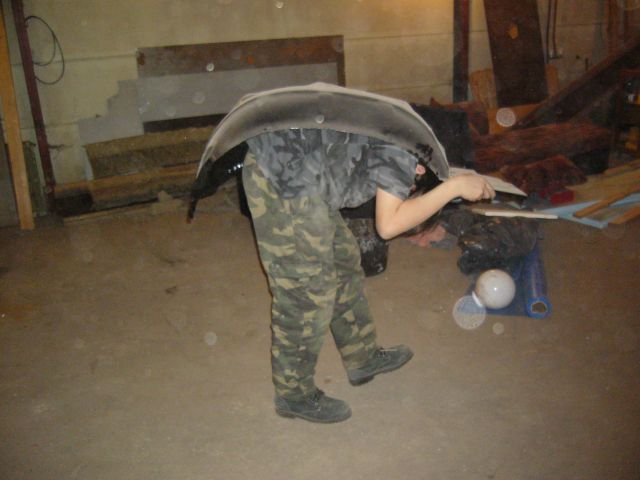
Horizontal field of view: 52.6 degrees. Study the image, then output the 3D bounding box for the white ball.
[{"bbox_3d":[0.875,0.248,3.243,0.202,0.202,0.202,-3,17,1],"label":"white ball"}]

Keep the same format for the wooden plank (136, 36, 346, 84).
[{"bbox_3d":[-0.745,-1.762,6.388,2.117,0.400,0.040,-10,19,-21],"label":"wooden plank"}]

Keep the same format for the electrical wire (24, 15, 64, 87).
[{"bbox_3d":[-2.398,-1.653,5.643,0.320,0.620,0.080,-10,19,-21],"label":"electrical wire"}]

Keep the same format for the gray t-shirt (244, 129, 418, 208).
[{"bbox_3d":[0.043,-0.259,2.242,0.540,0.270,0.440,-2,17,-6],"label":"gray t-shirt"}]

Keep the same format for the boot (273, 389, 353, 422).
[{"bbox_3d":[-0.028,0.593,2.450,0.285,0.125,0.110,0,18,12],"label":"boot"}]

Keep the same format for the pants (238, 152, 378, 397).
[{"bbox_3d":[-0.017,0.111,2.378,0.460,0.930,0.380,-5,17,-5],"label":"pants"}]

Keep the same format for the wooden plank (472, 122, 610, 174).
[{"bbox_3d":[2.054,-0.858,6.000,1.350,0.240,0.280,-10,19,-21],"label":"wooden plank"}]

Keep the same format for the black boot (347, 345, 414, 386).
[{"bbox_3d":[0.239,0.485,2.684,0.285,0.125,0.108,-20,22,-23],"label":"black boot"}]

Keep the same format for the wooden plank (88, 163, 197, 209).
[{"bbox_3d":[-1.508,-0.520,6.144,1.300,0.200,0.200,-10,19,-21],"label":"wooden plank"}]

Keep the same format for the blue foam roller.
[{"bbox_3d":[1.223,0.164,3.594,0.117,0.117,1.050,3,18,19],"label":"blue foam roller"}]

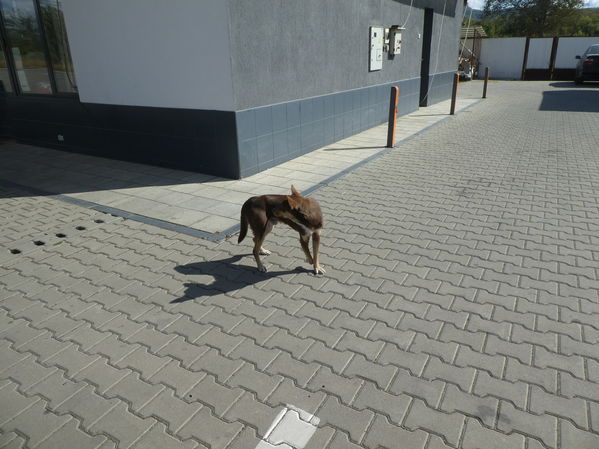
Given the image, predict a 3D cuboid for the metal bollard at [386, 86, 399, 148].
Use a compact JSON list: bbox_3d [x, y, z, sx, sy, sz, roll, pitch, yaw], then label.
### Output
[{"bbox_3d":[1.335,-1.535,5.965,0.099,0.833,0.099,12,25,29],"label":"metal bollard"}]

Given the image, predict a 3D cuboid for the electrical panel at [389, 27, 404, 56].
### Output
[{"bbox_3d":[1.806,-3.385,7.688,0.139,0.436,0.357,12,25,29],"label":"electrical panel"}]

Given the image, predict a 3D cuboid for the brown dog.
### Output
[{"bbox_3d":[-0.128,0.013,2.529,0.575,0.585,0.268,9,24,24],"label":"brown dog"}]

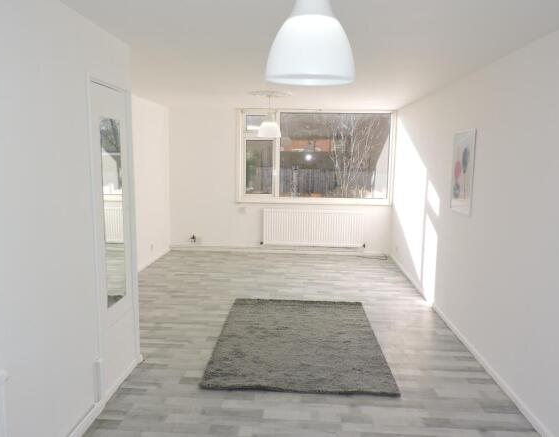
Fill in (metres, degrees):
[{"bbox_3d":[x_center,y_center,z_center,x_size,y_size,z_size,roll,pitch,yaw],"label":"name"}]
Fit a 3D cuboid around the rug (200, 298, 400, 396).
[{"bbox_3d":[0.167,1.067,4.288,1.406,0.030,1.977,1,8,3],"label":"rug"}]

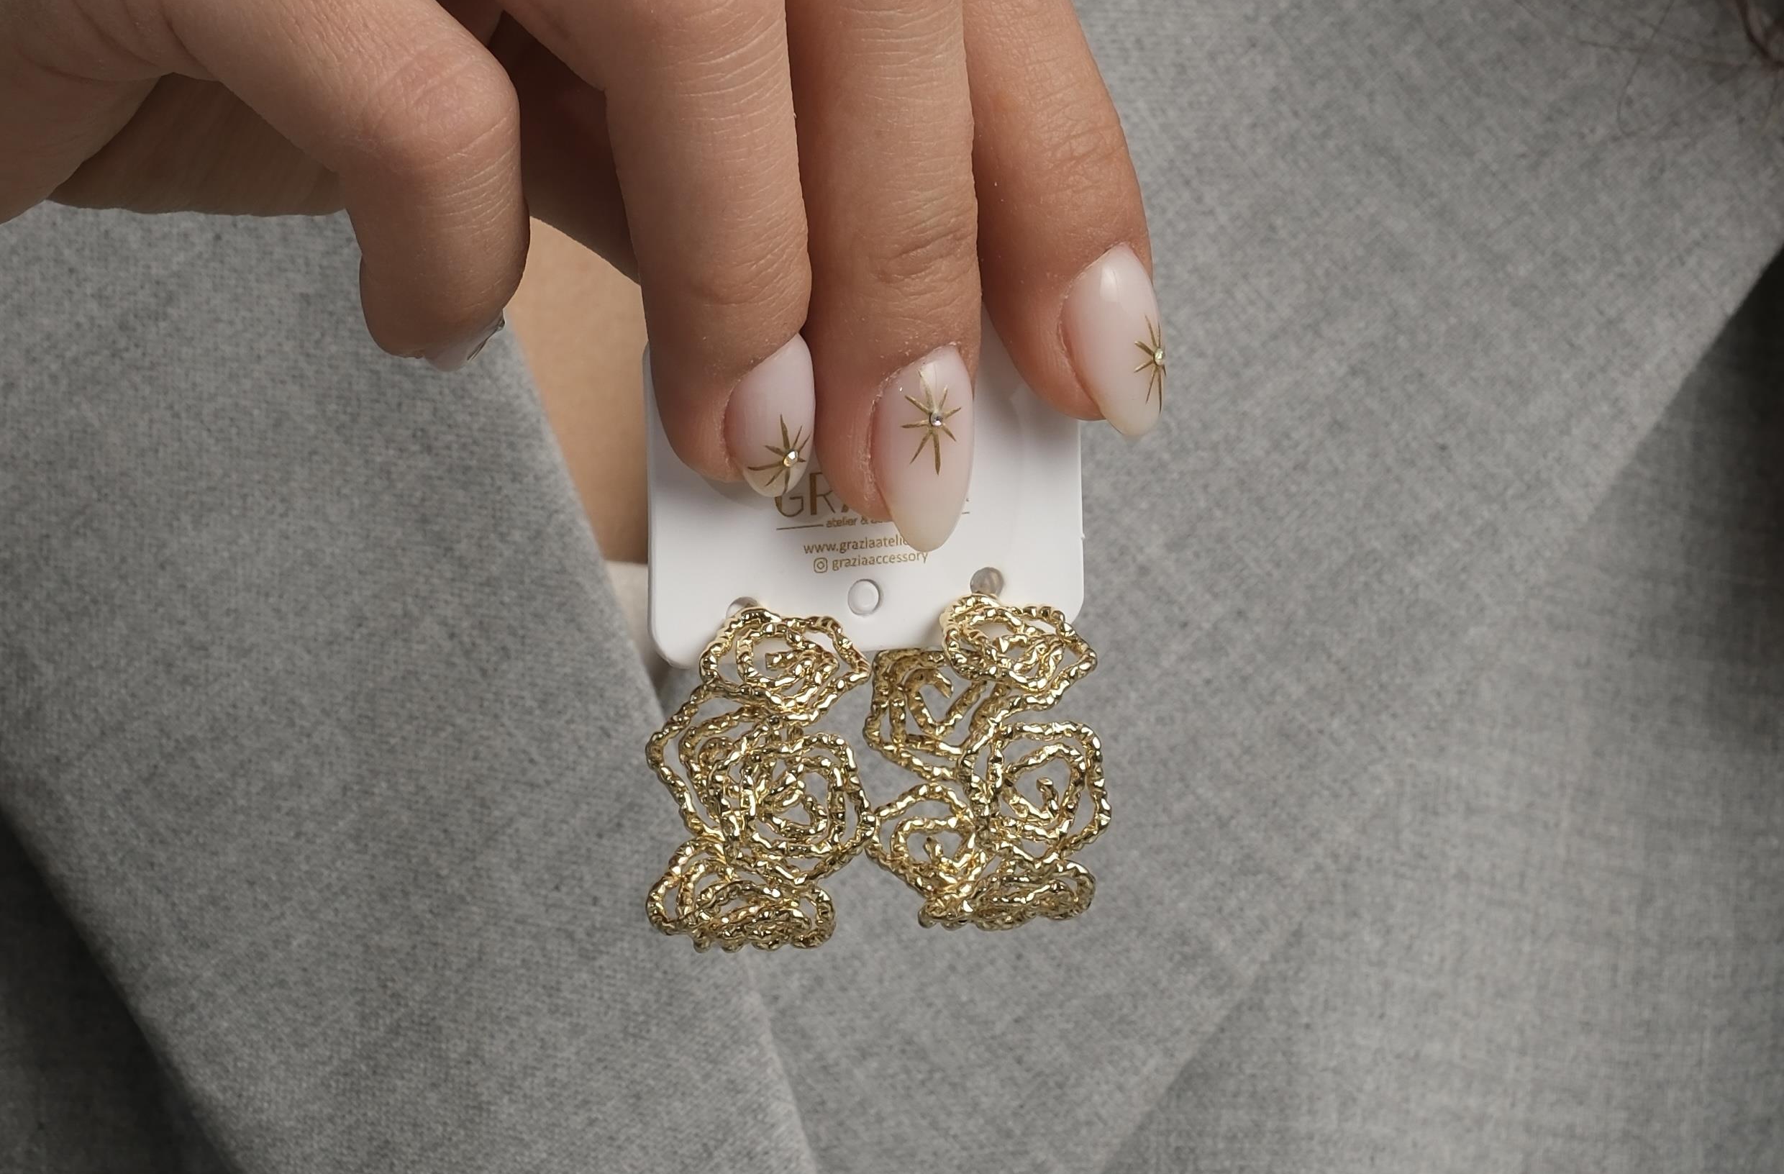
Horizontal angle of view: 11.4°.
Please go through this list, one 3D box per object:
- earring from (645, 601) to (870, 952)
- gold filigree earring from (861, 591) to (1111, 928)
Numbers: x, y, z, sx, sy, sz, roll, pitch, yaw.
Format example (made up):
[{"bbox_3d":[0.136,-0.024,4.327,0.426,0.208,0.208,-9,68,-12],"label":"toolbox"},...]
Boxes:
[{"bbox_3d":[-0.013,0.018,0.870,0.021,0.034,0.024,7,0,-5],"label":"earring"},{"bbox_3d":[0.009,0.017,0.870,0.022,0.033,0.024,2,0,0],"label":"gold filigree earring"}]

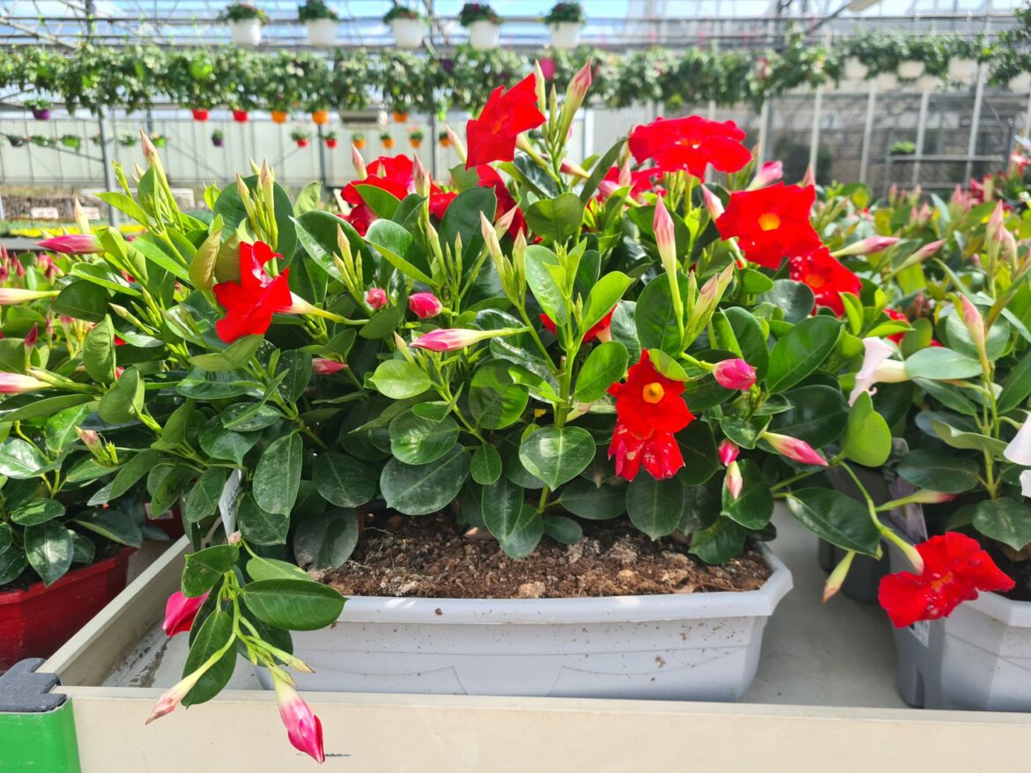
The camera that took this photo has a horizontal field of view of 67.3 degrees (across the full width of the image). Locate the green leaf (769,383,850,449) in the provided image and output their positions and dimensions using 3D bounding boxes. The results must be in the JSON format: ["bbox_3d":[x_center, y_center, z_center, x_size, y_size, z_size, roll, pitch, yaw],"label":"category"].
[{"bbox_3d":[0.287,0.030,0.755,0.082,0.068,0.018,-1,-20,-7],"label":"green leaf"}]

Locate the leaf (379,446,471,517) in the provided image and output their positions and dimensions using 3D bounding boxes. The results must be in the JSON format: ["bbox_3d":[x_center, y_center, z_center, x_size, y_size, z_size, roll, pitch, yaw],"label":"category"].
[{"bbox_3d":[-0.083,0.086,0.710,0.090,0.068,0.018,-32,-20,-13],"label":"leaf"}]

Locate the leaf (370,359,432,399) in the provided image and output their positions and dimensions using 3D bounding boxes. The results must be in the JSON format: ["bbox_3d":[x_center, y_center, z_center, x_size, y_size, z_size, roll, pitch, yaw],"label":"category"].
[{"bbox_3d":[-0.102,-0.007,0.690,0.056,0.014,0.042,-1,56,0],"label":"leaf"}]

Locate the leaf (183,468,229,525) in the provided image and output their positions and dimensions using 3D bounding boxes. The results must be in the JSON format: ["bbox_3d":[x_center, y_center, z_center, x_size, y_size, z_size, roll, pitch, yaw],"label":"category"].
[{"bbox_3d":[-0.308,0.108,0.770,0.046,0.062,0.016,16,-13,19],"label":"leaf"}]

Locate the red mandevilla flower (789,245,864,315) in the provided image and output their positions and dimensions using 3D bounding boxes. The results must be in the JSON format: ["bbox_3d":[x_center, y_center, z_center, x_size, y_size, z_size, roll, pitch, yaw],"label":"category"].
[{"bbox_3d":[0.292,-0.098,0.730,0.072,0.070,0.040,1,3,24],"label":"red mandevilla flower"}]

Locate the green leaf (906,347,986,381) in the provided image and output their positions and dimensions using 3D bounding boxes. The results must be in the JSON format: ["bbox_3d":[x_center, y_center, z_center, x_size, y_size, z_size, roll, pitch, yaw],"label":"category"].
[{"bbox_3d":[0.343,-0.018,0.620,0.064,0.012,0.037,5,42,-8],"label":"green leaf"}]

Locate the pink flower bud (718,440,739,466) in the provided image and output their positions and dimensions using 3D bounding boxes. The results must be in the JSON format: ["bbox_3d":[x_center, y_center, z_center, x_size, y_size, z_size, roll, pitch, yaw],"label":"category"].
[{"bbox_3d":[0.168,0.052,0.610,0.017,0.019,0.026,3,31,5],"label":"pink flower bud"}]

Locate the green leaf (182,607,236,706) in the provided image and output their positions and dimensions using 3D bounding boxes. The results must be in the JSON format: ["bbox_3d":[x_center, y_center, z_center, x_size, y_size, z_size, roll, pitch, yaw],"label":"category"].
[{"bbox_3d":[-0.242,0.213,0.610,0.040,0.080,0.016,18,-6,9],"label":"green leaf"}]

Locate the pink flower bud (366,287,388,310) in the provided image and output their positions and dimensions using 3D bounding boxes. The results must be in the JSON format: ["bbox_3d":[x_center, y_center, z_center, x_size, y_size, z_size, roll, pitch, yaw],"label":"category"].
[{"bbox_3d":[-0.125,-0.079,0.700,0.021,0.021,0.035,0,-6,-6],"label":"pink flower bud"}]

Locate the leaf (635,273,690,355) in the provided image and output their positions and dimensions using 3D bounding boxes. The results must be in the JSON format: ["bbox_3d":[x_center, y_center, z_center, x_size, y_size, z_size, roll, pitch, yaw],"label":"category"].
[{"bbox_3d":[0.130,-0.064,0.680,0.050,0.072,0.018,9,-15,2],"label":"leaf"}]

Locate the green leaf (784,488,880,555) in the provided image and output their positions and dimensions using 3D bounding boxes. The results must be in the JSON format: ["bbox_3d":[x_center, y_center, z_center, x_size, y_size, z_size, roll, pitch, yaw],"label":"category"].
[{"bbox_3d":[0.245,0.105,0.600,0.085,0.016,0.042,35,38,11],"label":"green leaf"}]

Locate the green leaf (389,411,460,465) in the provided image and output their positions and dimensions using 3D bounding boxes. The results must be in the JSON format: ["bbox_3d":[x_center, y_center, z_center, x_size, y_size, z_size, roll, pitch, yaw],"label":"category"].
[{"bbox_3d":[-0.074,0.041,0.625,0.058,0.012,0.046,-8,59,-15],"label":"green leaf"}]

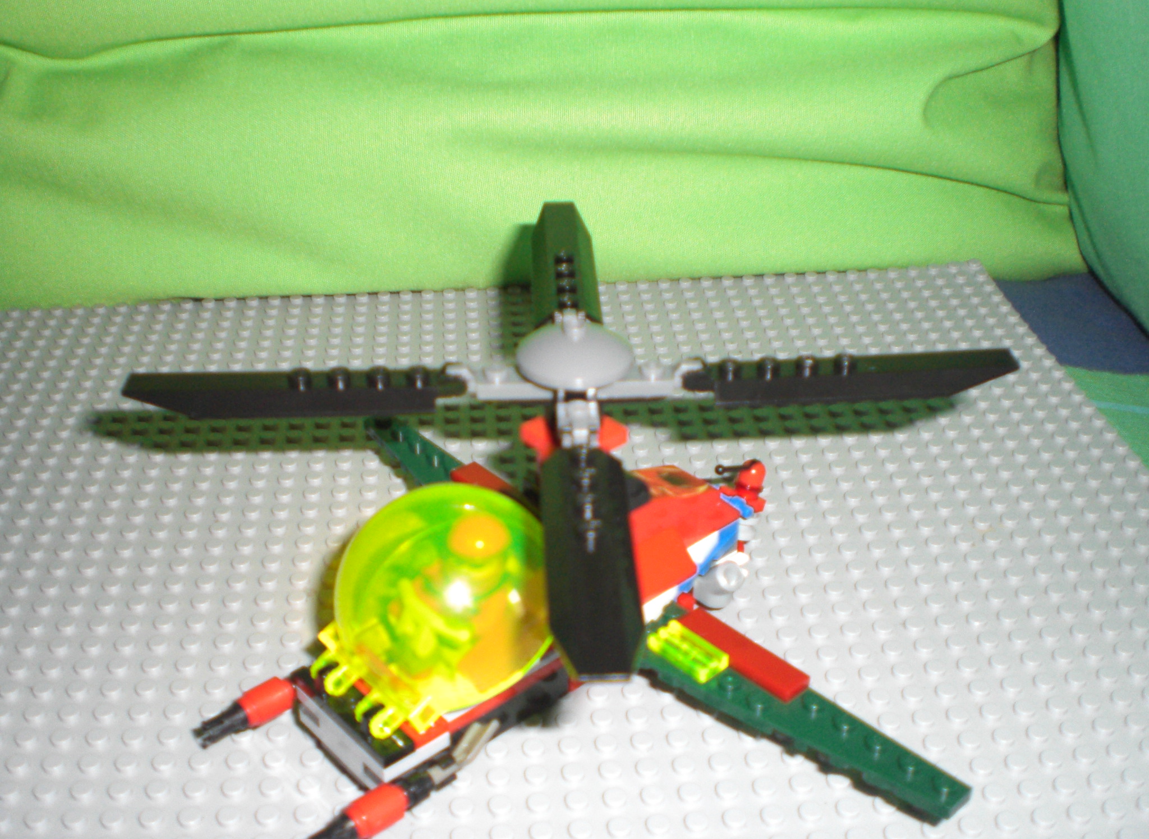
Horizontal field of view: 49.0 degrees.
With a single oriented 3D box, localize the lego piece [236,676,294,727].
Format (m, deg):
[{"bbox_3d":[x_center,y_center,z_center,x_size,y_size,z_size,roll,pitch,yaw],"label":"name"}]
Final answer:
[{"bbox_3d":[-0.066,0.060,0.272,0.010,0.008,0.008,-25,39,-36],"label":"lego piece"}]

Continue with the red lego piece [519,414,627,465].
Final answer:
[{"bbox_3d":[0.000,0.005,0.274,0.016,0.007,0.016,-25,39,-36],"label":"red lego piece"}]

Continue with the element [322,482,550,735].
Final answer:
[{"bbox_3d":[-0.031,0.033,0.259,0.049,0.029,0.055,29,66,39],"label":"element"}]

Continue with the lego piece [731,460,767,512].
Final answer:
[{"bbox_3d":[0.046,0.017,0.329,0.008,0.012,0.009,-17,34,-40],"label":"lego piece"}]

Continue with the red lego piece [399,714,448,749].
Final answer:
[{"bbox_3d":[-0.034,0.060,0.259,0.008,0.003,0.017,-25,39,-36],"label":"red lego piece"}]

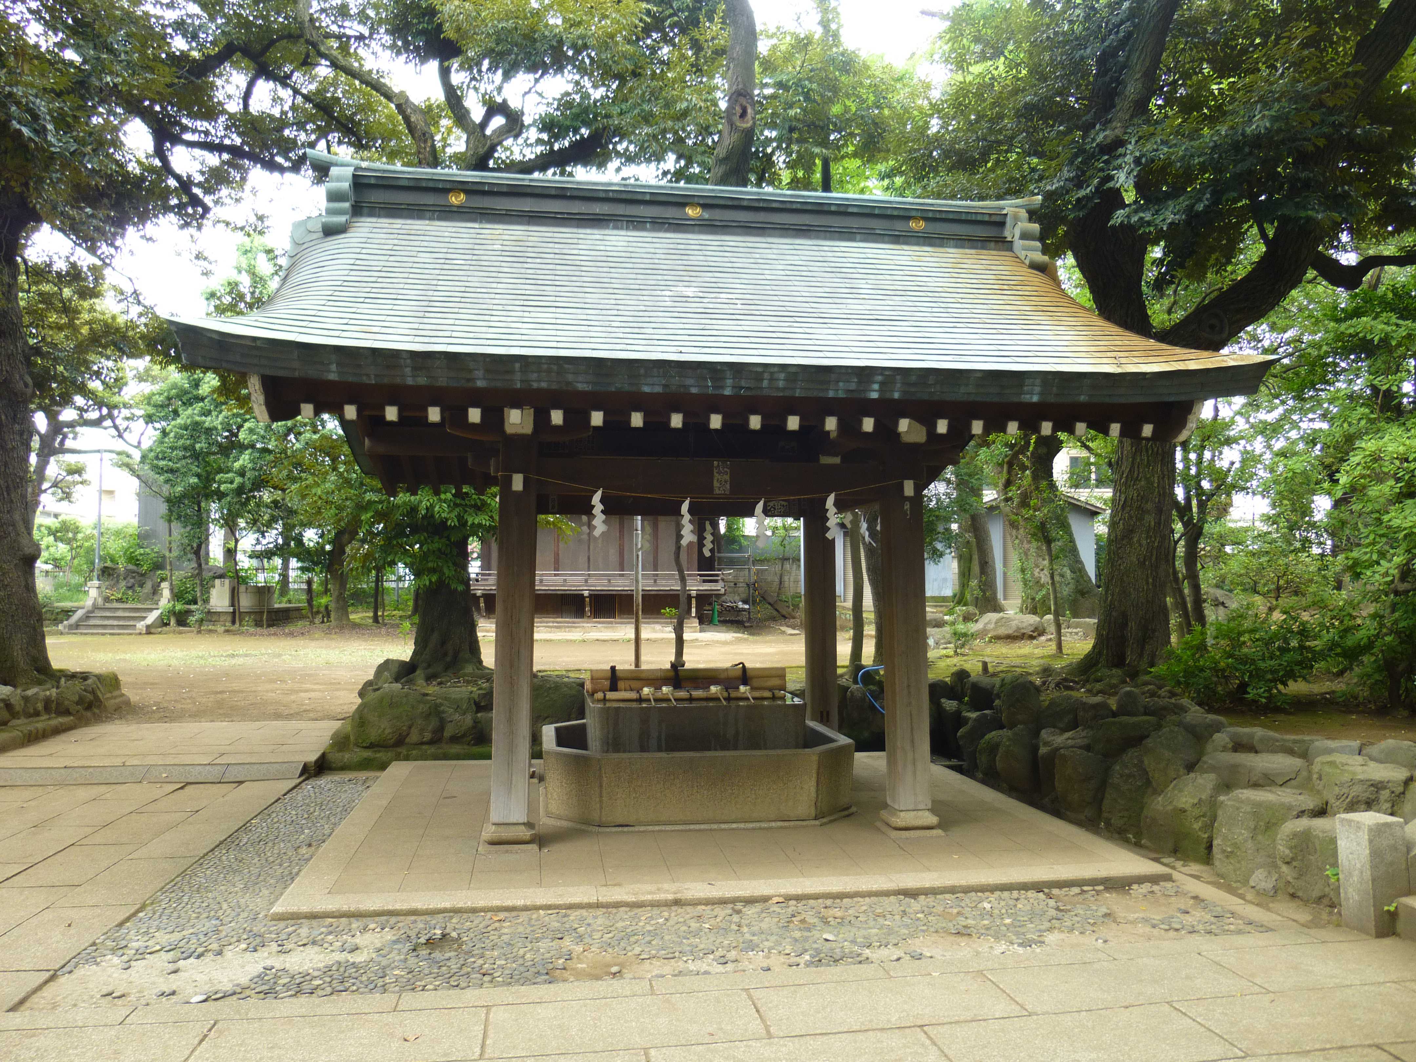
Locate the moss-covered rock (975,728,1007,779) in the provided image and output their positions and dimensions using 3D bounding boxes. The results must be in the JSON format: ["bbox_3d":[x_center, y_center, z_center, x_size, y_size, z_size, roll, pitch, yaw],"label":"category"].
[{"bbox_3d":[2.170,1.679,7.700,0.290,0.380,0.340,1,-3,-9],"label":"moss-covered rock"}]

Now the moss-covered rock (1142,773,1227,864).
[{"bbox_3d":[2.940,1.661,6.075,0.400,0.480,0.480,1,-3,-9],"label":"moss-covered rock"}]

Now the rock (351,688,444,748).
[{"bbox_3d":[-2.684,1.588,8.834,0.720,0.480,0.550,1,-3,-9],"label":"rock"}]

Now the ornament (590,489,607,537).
[{"bbox_3d":[-0.599,-0.097,5.590,0.100,0.265,0.050,1,-3,-9],"label":"ornament"}]

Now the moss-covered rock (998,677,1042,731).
[{"bbox_3d":[2.323,1.296,7.629,0.290,0.410,0.360,1,-3,-9],"label":"moss-covered rock"}]

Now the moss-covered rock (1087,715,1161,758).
[{"bbox_3d":[2.942,1.388,7.155,0.370,0.270,0.500,1,-3,-9],"label":"moss-covered rock"}]

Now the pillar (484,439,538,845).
[{"bbox_3d":[-1.048,0.581,5.554,0.265,2.160,0.265,1,-3,-9],"label":"pillar"}]

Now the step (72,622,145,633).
[{"bbox_3d":[-14.658,2.366,25.000,1.600,0.220,0.400,0,-3,0],"label":"step"}]

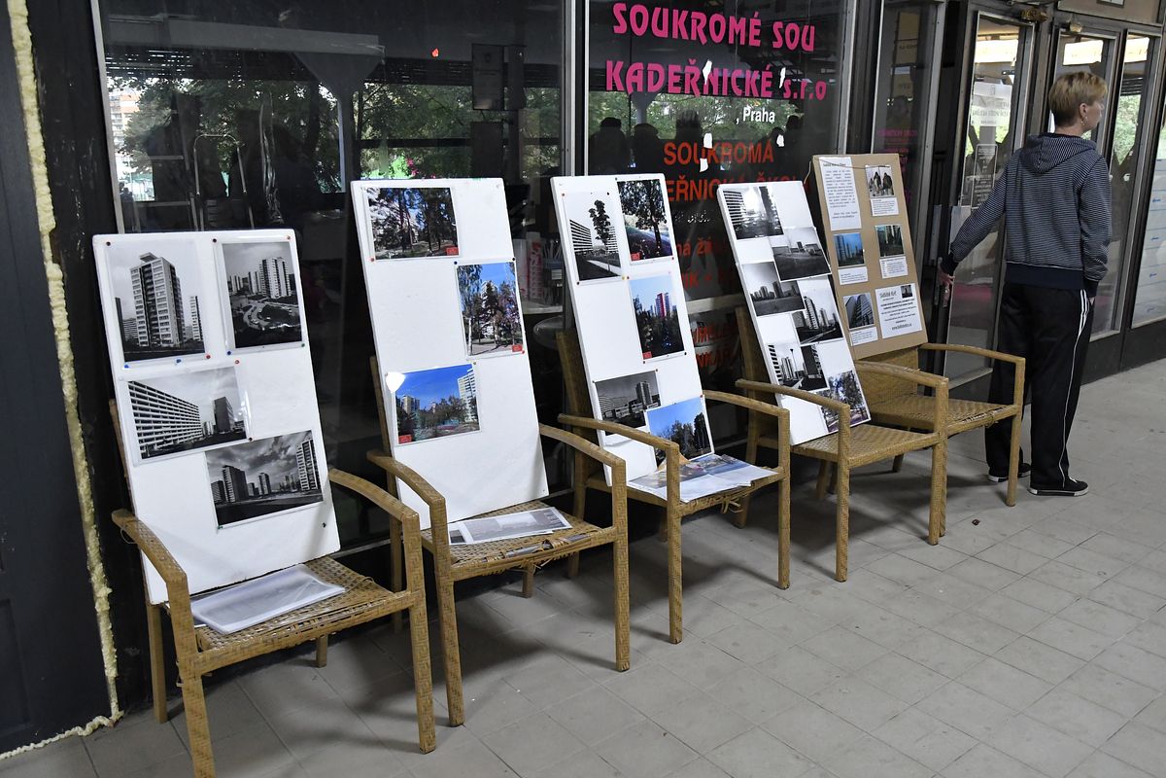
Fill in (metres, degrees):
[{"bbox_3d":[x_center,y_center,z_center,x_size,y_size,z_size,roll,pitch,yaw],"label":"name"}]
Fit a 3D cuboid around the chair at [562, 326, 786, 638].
[{"bbox_3d":[0.301,0.255,3.067,0.575,0.880,0.640,-12,19,-39],"label":"chair"}]

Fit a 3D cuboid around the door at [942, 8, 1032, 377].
[{"bbox_3d":[2.081,-0.913,4.640,0.660,1.880,0.050,-13,20,-41],"label":"door"}]

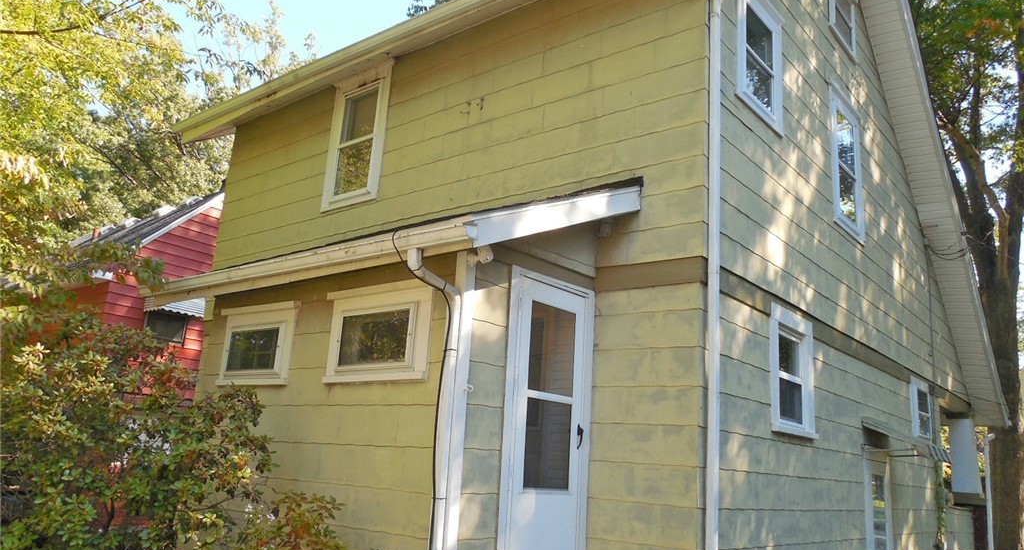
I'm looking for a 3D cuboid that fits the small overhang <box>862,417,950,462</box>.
[{"bbox_3d":[4.308,1.803,8.060,0.616,0.396,1.129,-8,-18,39],"label":"small overhang"}]

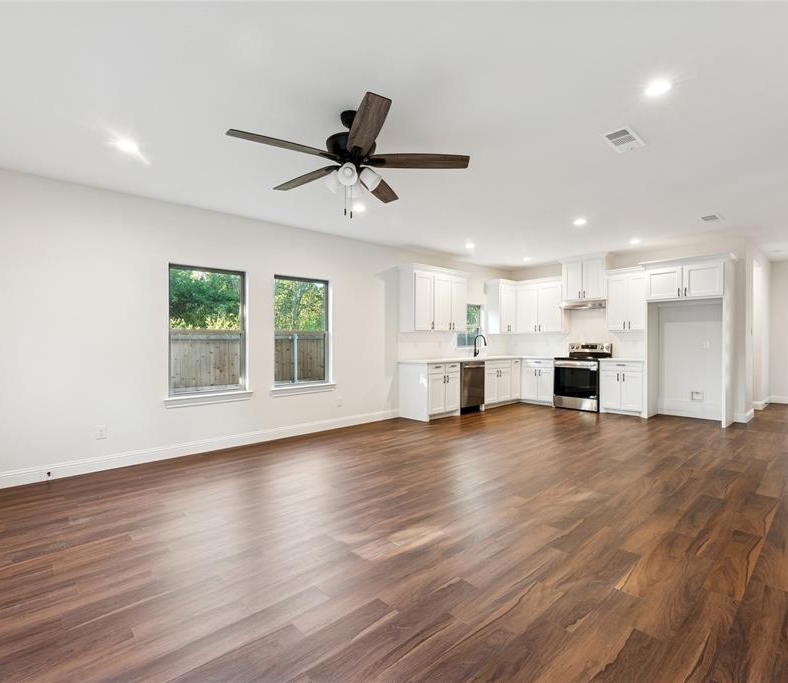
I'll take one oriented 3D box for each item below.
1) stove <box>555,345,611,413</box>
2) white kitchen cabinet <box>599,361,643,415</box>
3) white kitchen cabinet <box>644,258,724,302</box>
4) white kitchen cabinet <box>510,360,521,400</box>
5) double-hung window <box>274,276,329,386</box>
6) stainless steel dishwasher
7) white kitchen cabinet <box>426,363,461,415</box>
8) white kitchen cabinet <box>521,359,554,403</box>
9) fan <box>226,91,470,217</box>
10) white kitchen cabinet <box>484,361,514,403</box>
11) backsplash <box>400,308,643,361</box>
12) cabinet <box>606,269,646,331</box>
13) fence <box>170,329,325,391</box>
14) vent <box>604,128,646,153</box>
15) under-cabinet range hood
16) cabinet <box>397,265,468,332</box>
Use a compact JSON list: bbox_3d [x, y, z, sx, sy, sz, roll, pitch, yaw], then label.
[{"bbox_3d":[3.428,0.637,7.196,0.660,1.150,0.765,0,0,-41],"label":"stove"},{"bbox_3d":[3.931,0.765,6.670,0.620,0.890,0.670,0,0,-41],"label":"white kitchen cabinet"},{"bbox_3d":[4.473,-0.883,6.067,0.580,0.580,0.950,0,0,-41],"label":"white kitchen cabinet"},{"bbox_3d":[2.179,0.759,7.892,0.360,0.840,0.610,0,0,-41],"label":"white kitchen cabinet"},{"bbox_3d":[-1.218,-0.127,5.348,0.860,1.440,0.120,0,0,-42],"label":"double-hung window"},{"bbox_3d":[1.162,0.777,6.910,0.620,0.850,0.600,0,0,-42],"label":"stainless steel dishwasher"},{"bbox_3d":[0.598,0.755,6.460,0.755,0.820,0.610,0,0,-42],"label":"white kitchen cabinet"},{"bbox_3d":[2.951,0.745,7.750,0.600,0.820,0.660,0,0,-42],"label":"white kitchen cabinet"},{"bbox_3d":[-0.278,-1.167,2.647,1.480,0.640,1.480,0,0,-42],"label":"fan"},{"bbox_3d":[1.702,0.750,7.461,0.870,0.820,0.610,0,0,-42],"label":"white kitchen cabinet"},{"bbox_3d":[2.234,-0.114,6.540,3.330,0.830,2.720,0,0,-41],"label":"backsplash"},{"bbox_3d":[4.019,-0.692,6.804,0.330,1.040,0.590,0,0,-42],"label":"cabinet"},{"bbox_3d":[-4.412,0.553,12.759,5.300,1.800,0.100,0,0,-41],"label":"fence"},{"bbox_3d":[1.742,-1.511,3.019,0.390,0.020,0.180,0,0,-41],"label":"vent"},{"bbox_3d":[3.498,-0.651,7.263,0.470,0.145,0.765,0,0,-41],"label":"under-cabinet range hood"},{"bbox_3d":[0.727,-0.681,6.795,1.360,1.050,0.345,0,0,-42],"label":"cabinet"}]

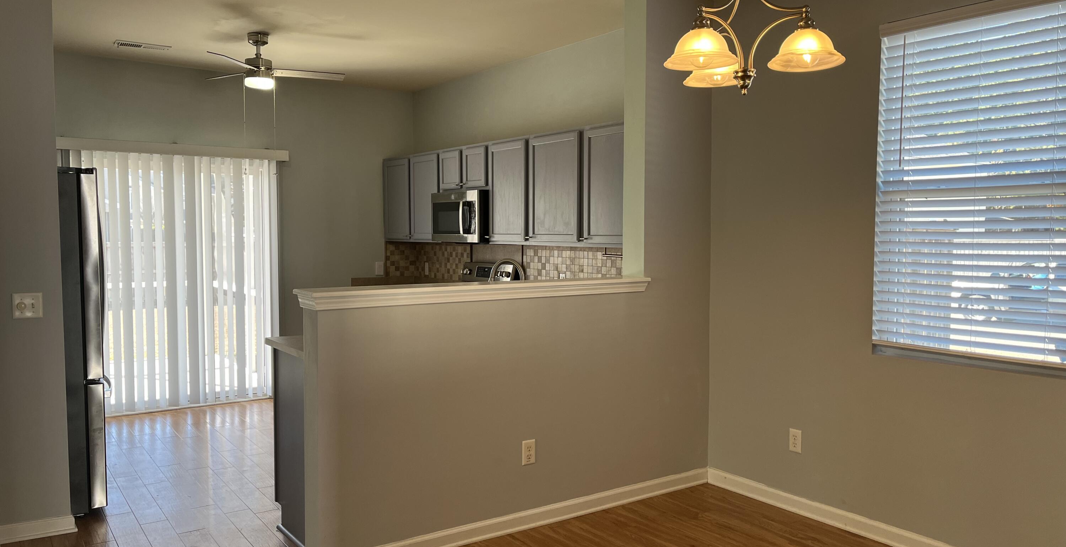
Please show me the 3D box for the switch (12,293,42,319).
[{"bbox_3d":[-2.363,0.153,3.746,0.118,0.117,0.020,-2,4,-36],"label":"switch"}]

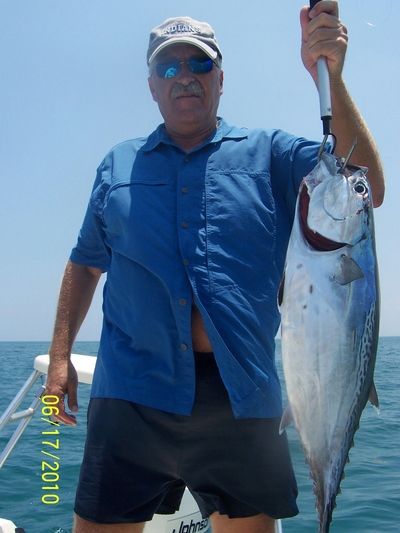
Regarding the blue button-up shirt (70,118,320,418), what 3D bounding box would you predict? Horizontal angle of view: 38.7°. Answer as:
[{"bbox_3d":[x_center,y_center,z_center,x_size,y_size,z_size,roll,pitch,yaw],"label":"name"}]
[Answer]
[{"bbox_3d":[-0.015,-0.015,1.363,0.590,0.710,0.340,-1,-7,6],"label":"blue button-up shirt"}]

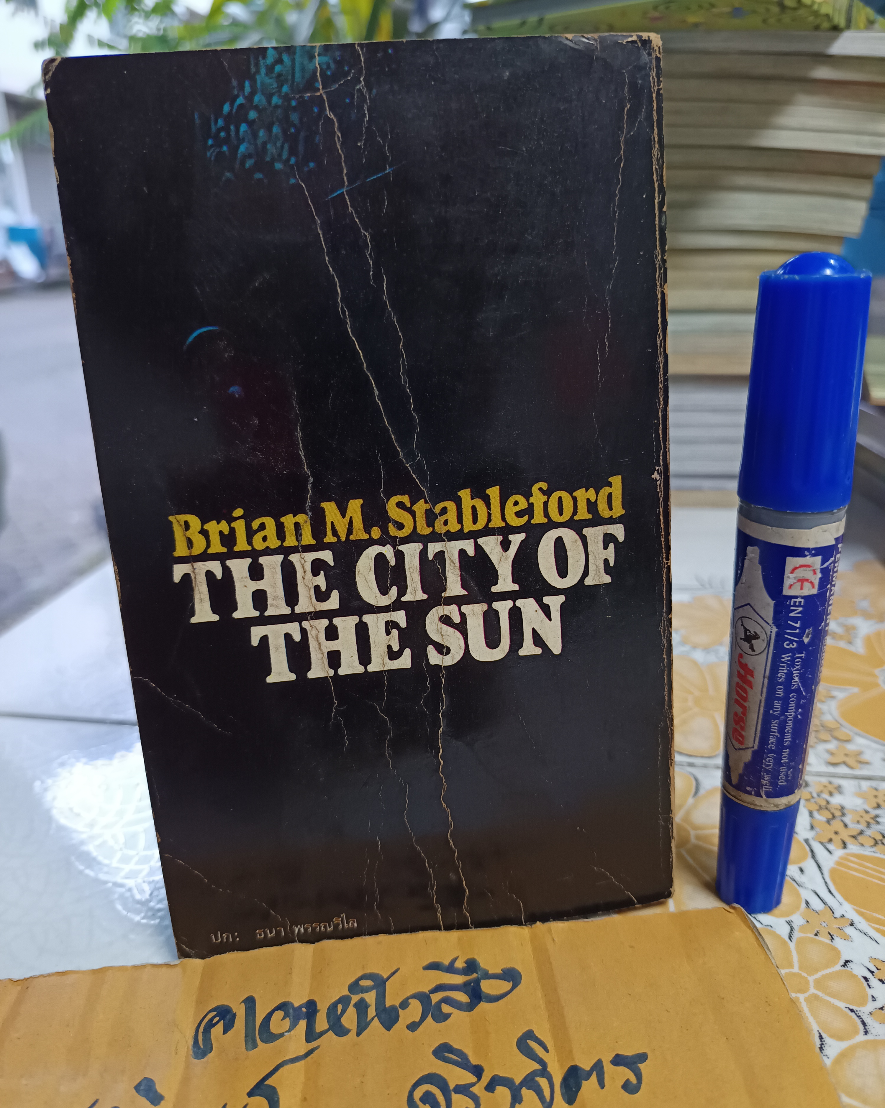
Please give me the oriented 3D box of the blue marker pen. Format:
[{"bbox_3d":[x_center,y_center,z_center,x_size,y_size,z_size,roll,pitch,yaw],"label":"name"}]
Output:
[{"bbox_3d":[0.067,0.013,0.162,0.019,0.137,0.019,-3,22,0],"label":"blue marker pen"}]

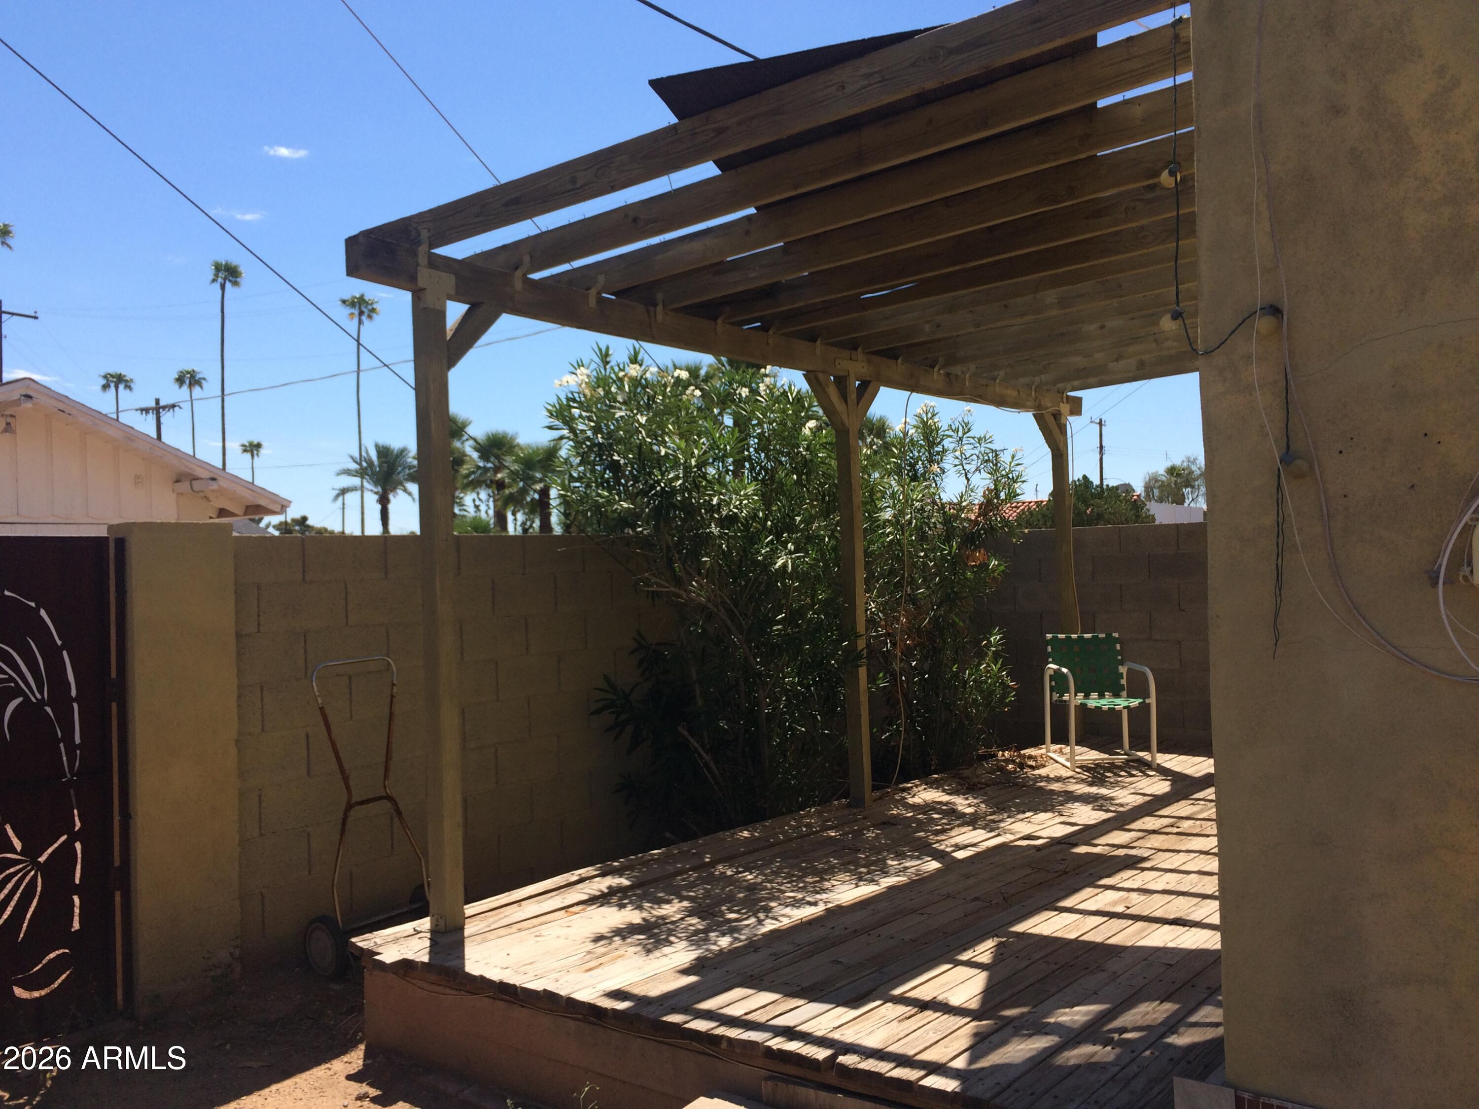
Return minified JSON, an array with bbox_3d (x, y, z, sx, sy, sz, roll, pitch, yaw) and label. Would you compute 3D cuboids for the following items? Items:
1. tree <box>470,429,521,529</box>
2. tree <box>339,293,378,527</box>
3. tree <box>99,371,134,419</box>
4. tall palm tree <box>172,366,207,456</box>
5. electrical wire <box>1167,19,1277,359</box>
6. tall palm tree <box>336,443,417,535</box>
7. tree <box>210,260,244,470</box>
[{"bbox_3d":[-10.903,-1.743,54.983,2.616,7.647,2.616,-1,0,0],"label":"tree"},{"bbox_3d":[-25.166,-7.480,82.955,2.709,20.110,2.709,-1,0,0],"label":"tree"},{"bbox_3d":[-49.030,-5.613,97.960,2.833,17.752,2.833,-1,0,0],"label":"tree"},{"bbox_3d":[-43.225,-5.825,97.960,2.742,17.875,2.742,-1,0,0],"label":"tall palm tree"},{"bbox_3d":[1.002,-0.759,2.570,0.220,0.710,0.080,-2,0,38],"label":"electrical wire"},{"bbox_3d":[-17.162,-1.568,59.983,4.476,7.666,4.476,-1,0,0],"label":"tall palm tree"},{"bbox_3d":[-35.267,-8.783,85.948,2.406,23.265,2.406,-1,0,0],"label":"tree"}]

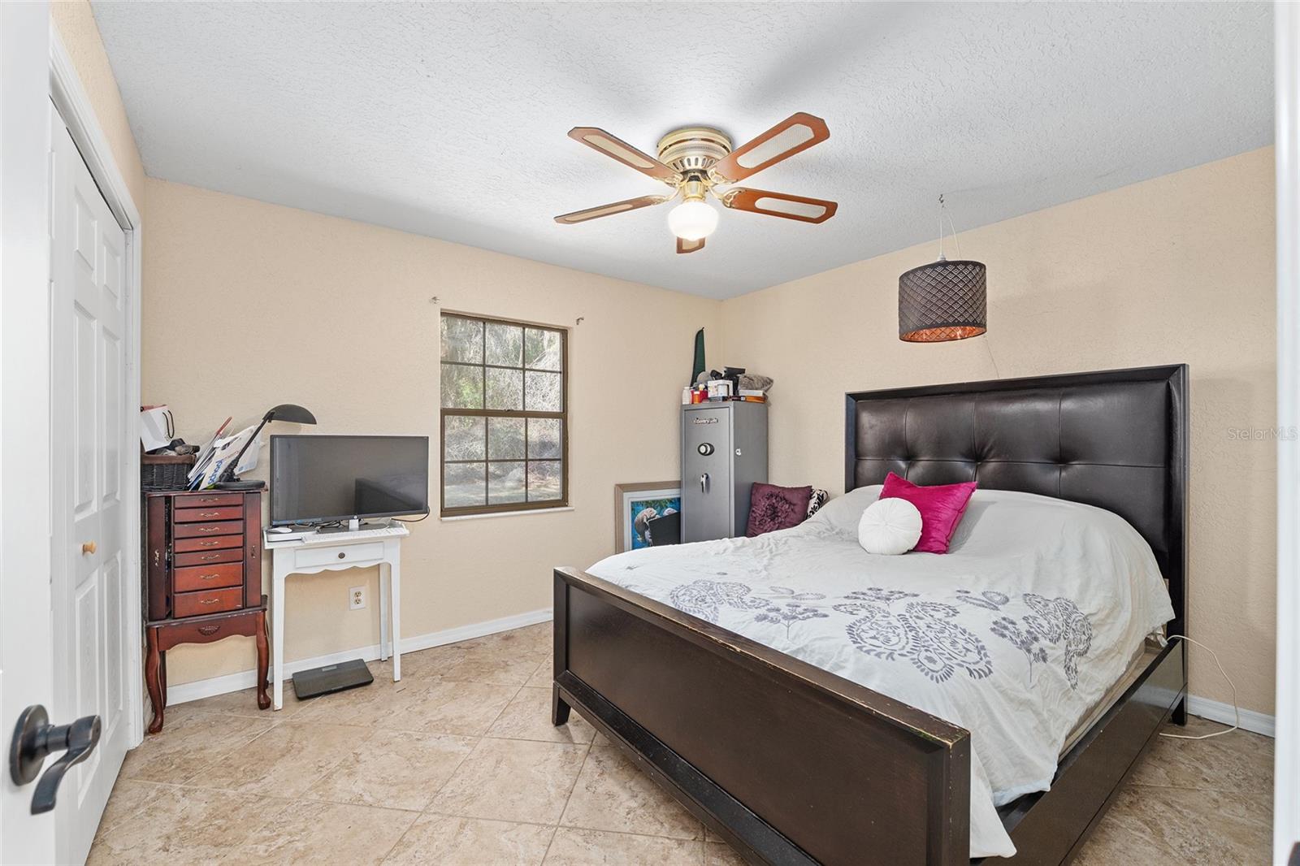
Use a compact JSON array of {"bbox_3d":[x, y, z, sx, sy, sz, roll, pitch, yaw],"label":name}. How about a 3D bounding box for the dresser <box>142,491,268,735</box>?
[{"bbox_3d":[-2.024,0.769,2.347,0.430,1.020,0.290,0,0,-36],"label":"dresser"}]

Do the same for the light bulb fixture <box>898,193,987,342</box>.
[{"bbox_3d":[1.416,-0.800,2.450,0.375,0.720,0.375,0,0,-36],"label":"light bulb fixture"}]

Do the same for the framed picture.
[{"bbox_3d":[0.047,0.809,3.920,0.740,0.840,0.040,0,-2,-36],"label":"framed picture"}]

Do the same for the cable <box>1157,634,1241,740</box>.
[{"bbox_3d":[2.357,1.089,2.162,0.340,0.380,0.200,0,0,-36],"label":"cable"}]

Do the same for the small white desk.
[{"bbox_3d":[-1.594,0.889,2.589,0.590,0.780,0.340,0,0,-36],"label":"small white desk"}]

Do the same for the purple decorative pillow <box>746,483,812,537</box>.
[{"bbox_3d":[0.889,0.549,3.520,0.430,0.410,0.150,0,-14,30],"label":"purple decorative pillow"}]

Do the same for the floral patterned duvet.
[{"bbox_3d":[0.975,0.609,2.219,2.070,0.620,1.630,0,0,-36],"label":"floral patterned duvet"}]

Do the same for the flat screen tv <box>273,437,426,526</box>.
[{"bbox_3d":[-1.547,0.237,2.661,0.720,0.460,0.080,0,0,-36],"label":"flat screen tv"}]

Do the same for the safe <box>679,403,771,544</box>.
[{"bbox_3d":[0.591,0.531,4.002,0.445,1.495,0.545,0,0,-41],"label":"safe"}]

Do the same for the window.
[{"bbox_3d":[-0.931,-0.110,3.325,0.870,1.250,0.100,0,0,-36],"label":"window"}]

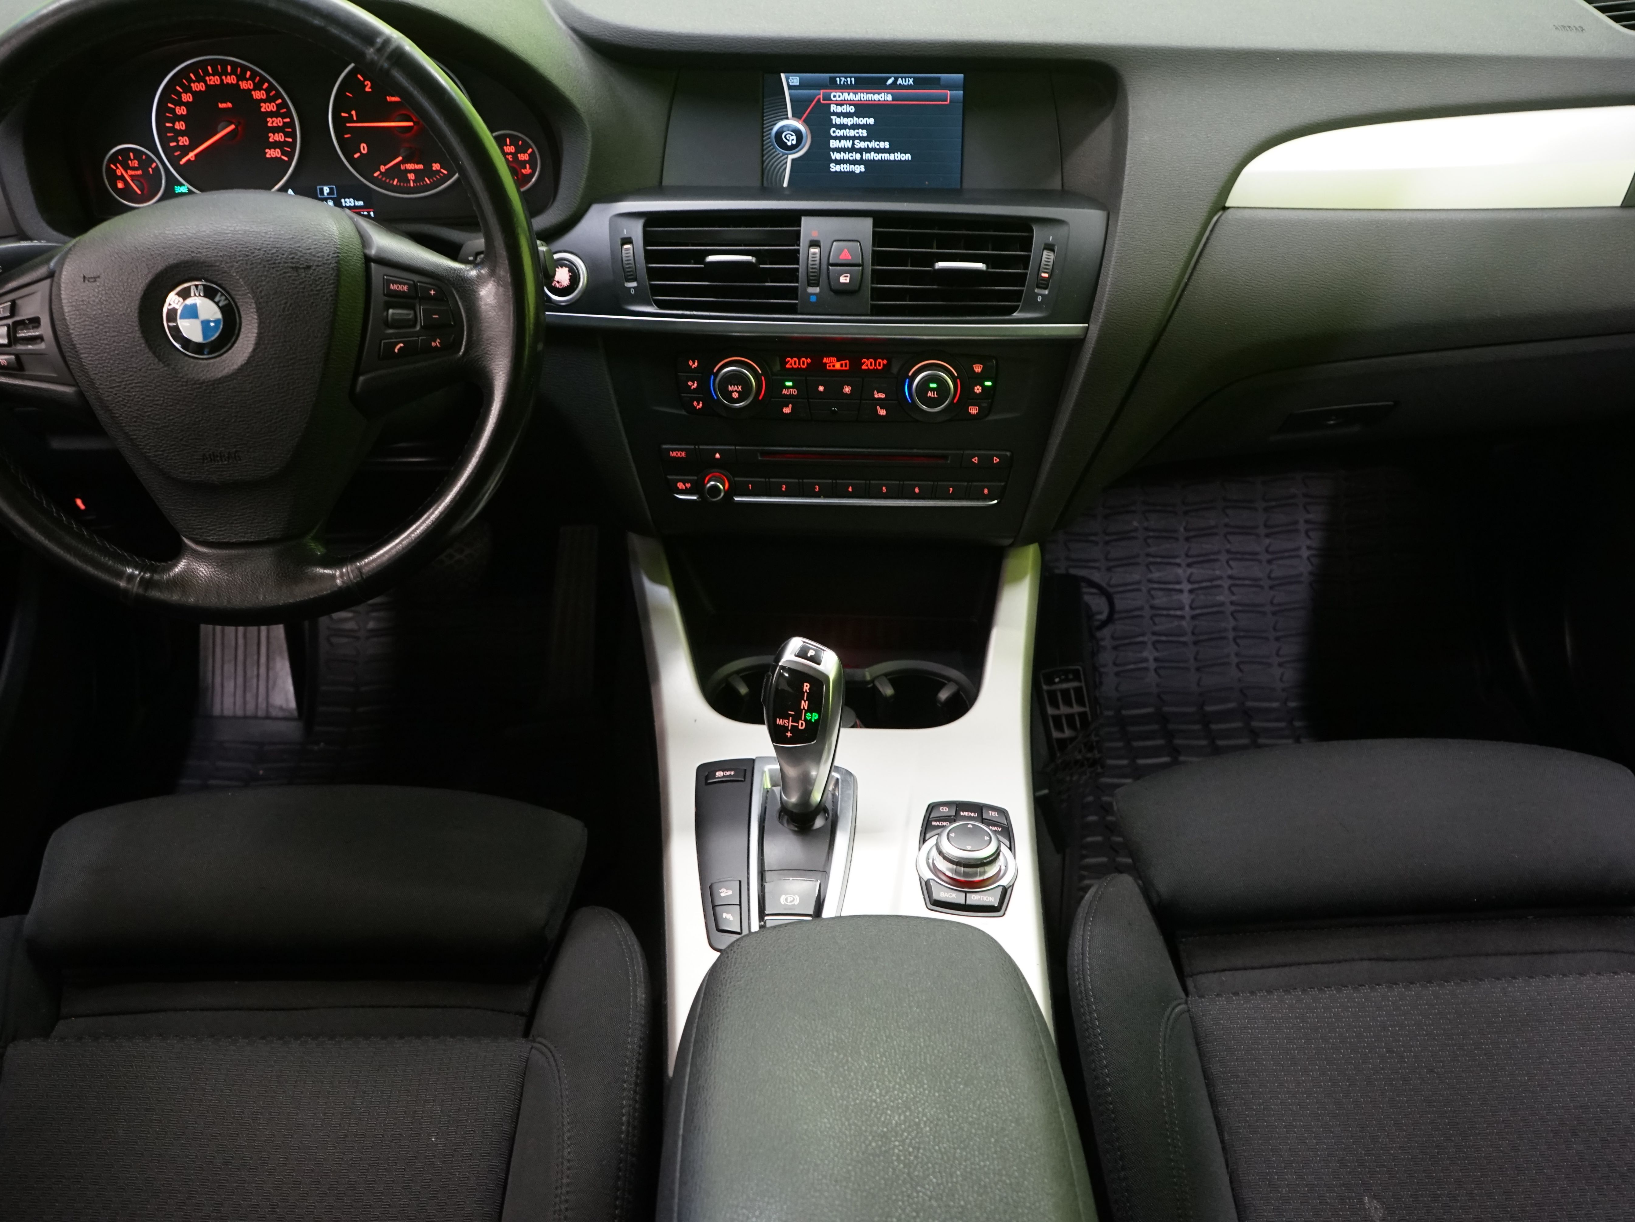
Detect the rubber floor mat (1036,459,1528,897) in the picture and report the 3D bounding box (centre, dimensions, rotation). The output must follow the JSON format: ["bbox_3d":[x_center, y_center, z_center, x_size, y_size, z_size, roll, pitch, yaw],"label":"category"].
[{"bbox_3d":[0.494,0.070,1.623,0.470,0.080,0.600,-2,49,-2],"label":"rubber floor mat"}]

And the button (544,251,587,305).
[{"bbox_3d":[-0.174,-0.227,1.075,0.034,0.035,0.016,0,20,1],"label":"button"}]

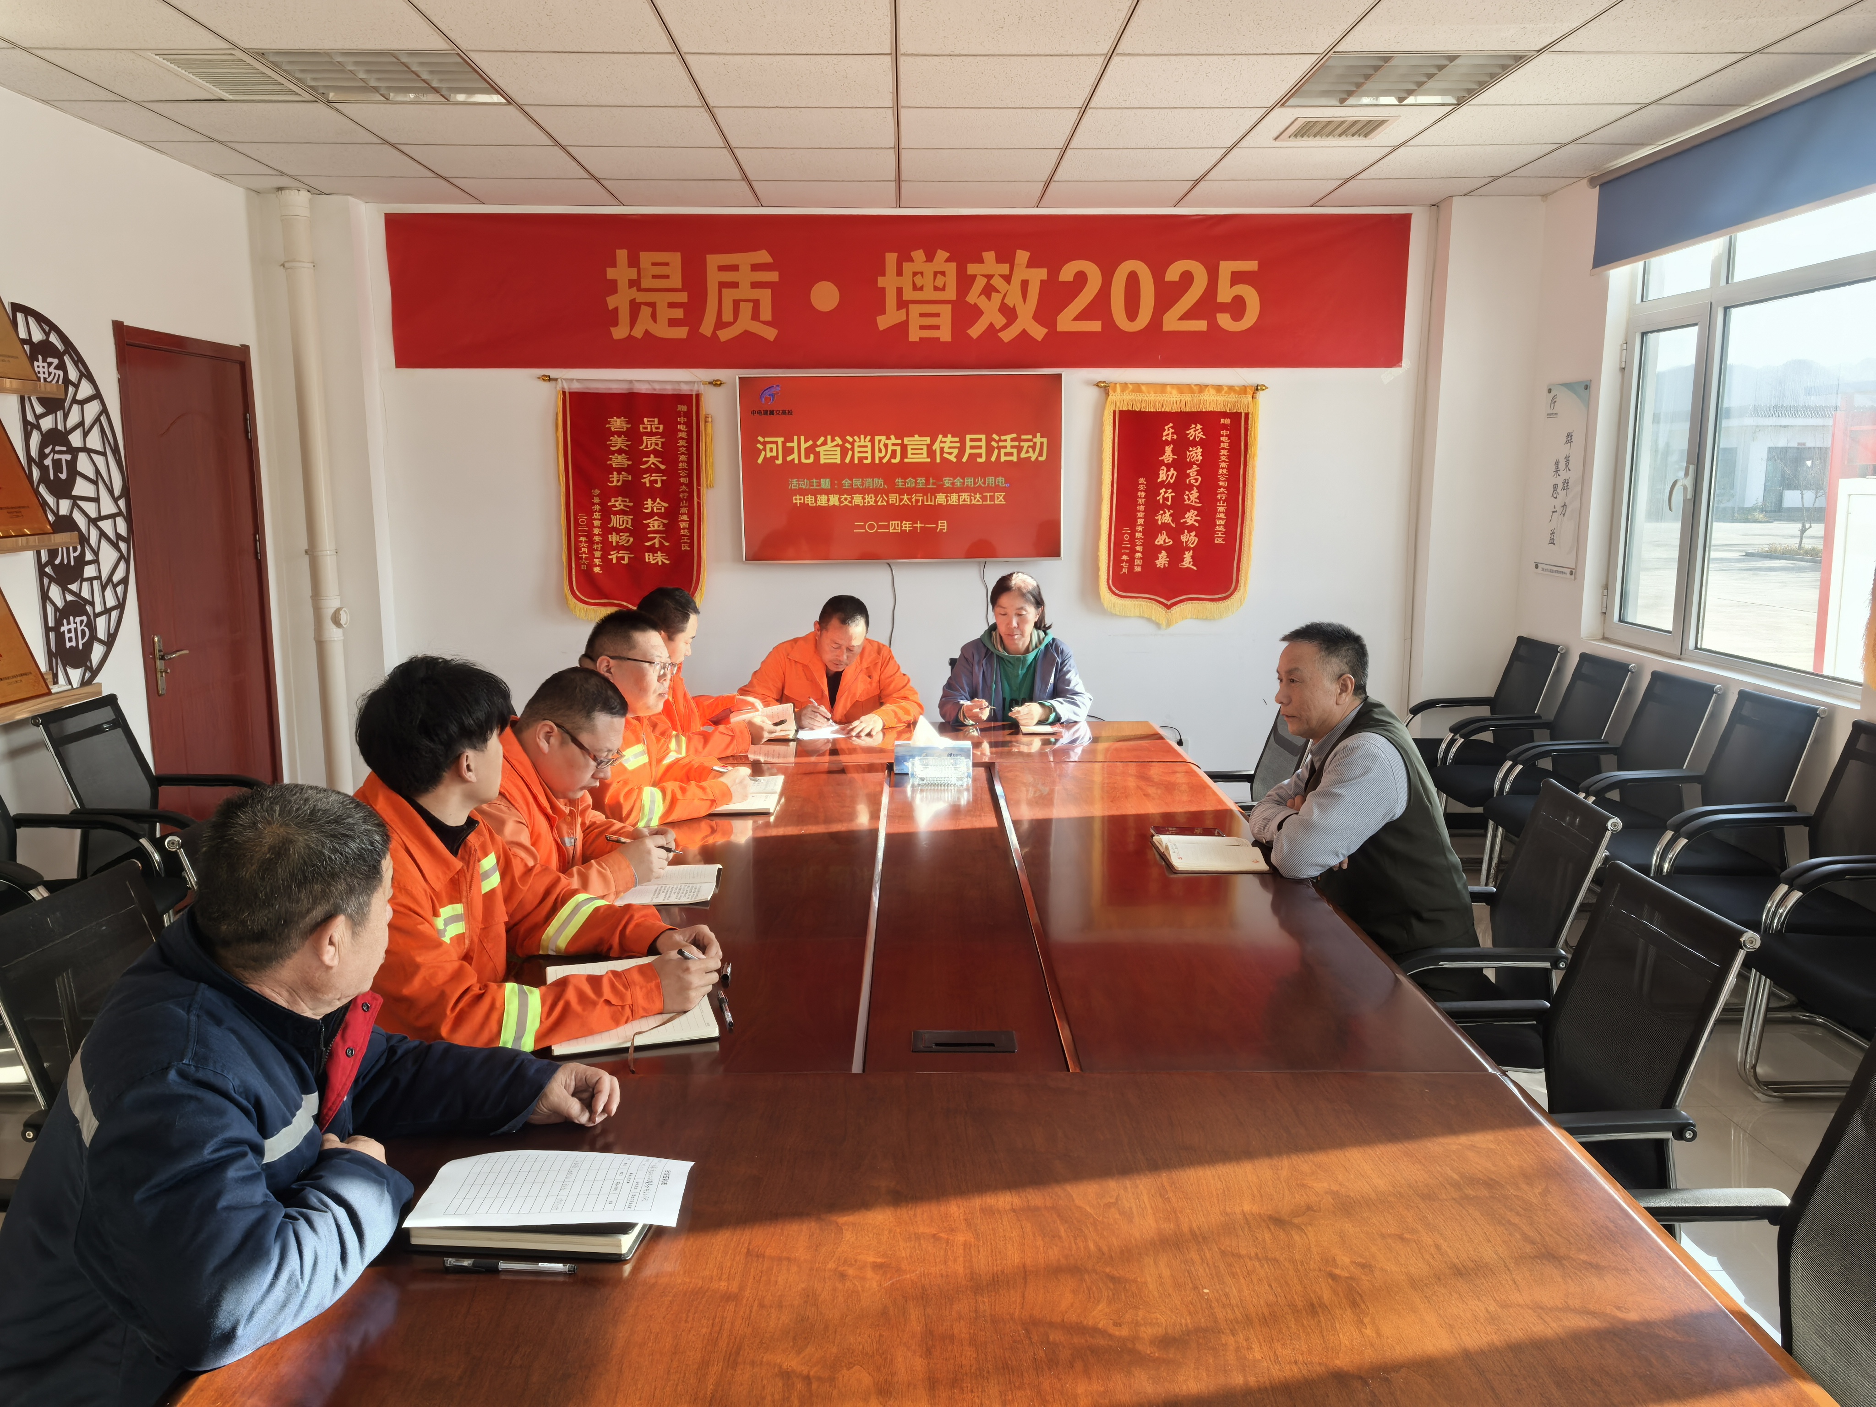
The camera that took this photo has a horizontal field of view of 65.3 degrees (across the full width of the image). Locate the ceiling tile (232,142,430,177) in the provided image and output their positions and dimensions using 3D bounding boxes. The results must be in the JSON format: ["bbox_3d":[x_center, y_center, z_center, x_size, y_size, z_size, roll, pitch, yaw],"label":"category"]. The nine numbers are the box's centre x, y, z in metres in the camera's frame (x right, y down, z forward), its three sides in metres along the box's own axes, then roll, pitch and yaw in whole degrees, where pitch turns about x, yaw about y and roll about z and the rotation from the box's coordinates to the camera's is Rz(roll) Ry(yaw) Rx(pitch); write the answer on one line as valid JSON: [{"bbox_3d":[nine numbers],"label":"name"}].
[{"bbox_3d":[-2.246,-2.025,5.461,0.600,0.020,0.590,0,9,-1],"label":"ceiling tile"}]

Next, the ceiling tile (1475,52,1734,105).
[{"bbox_3d":[1.976,-1.869,4.385,0.600,0.020,0.600,0,9,-1],"label":"ceiling tile"}]

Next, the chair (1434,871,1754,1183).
[{"bbox_3d":[0.930,0.770,2.459,0.600,0.910,0.540,0,9,-1],"label":"chair"}]

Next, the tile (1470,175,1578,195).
[{"bbox_3d":[2.404,-2.138,6.048,0.330,0.020,0.350,0,9,-1],"label":"tile"}]

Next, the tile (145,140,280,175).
[{"bbox_3d":[-2.668,-2.025,5.463,0.237,0.020,0.600,0,9,-1],"label":"tile"}]

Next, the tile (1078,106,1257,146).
[{"bbox_3d":[0.768,-1.951,4.952,0.600,0.020,0.600,0,9,-1],"label":"tile"}]

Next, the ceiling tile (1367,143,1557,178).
[{"bbox_3d":[1.954,-2.064,5.569,0.600,0.020,0.600,0,9,-1],"label":"ceiling tile"}]

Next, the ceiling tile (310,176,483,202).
[{"bbox_3d":[-2.268,-2.117,6.033,0.600,0.020,0.570,0,9,-1],"label":"ceiling tile"}]

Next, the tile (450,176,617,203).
[{"bbox_3d":[-1.668,-2.121,6.048,0.600,0.020,0.570,0,9,-1],"label":"tile"}]

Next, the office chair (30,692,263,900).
[{"bbox_3d":[-2.406,0.449,4.600,0.570,0.925,0.560,0,9,-1],"label":"office chair"}]

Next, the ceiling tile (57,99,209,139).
[{"bbox_3d":[-2.651,-1.929,4.860,0.235,0.020,0.590,0,9,-1],"label":"ceiling tile"}]

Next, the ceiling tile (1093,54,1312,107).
[{"bbox_3d":[0.778,-1.851,4.348,0.600,0.020,0.600,0,9,-1],"label":"ceiling tile"}]

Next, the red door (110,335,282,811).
[{"bbox_3d":[-2.852,-0.335,5.688,0.100,2.130,1.050,0,9,-1],"label":"red door"}]

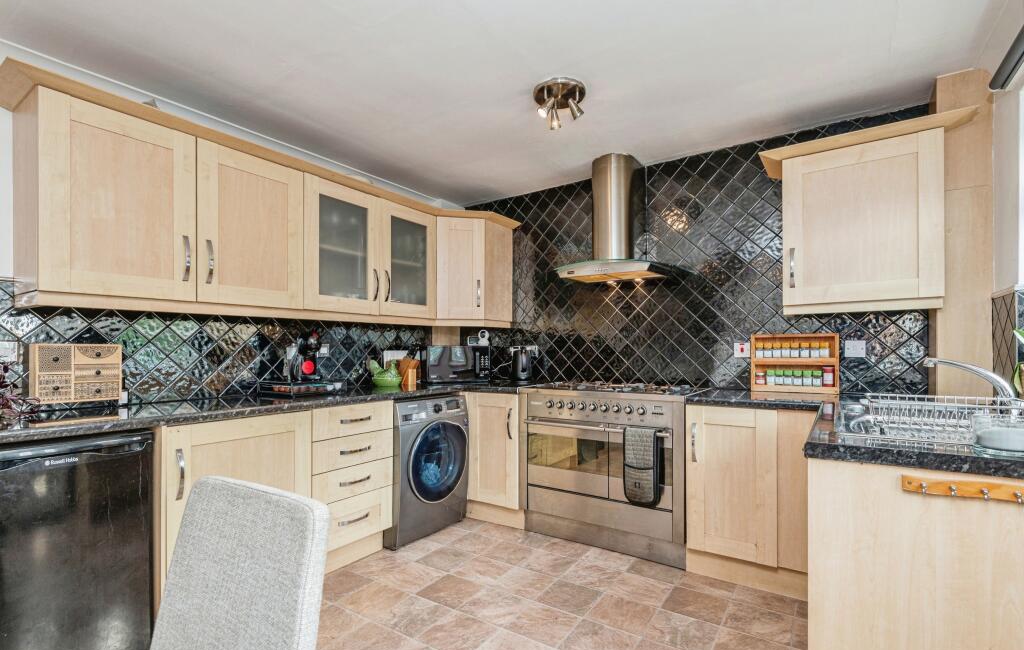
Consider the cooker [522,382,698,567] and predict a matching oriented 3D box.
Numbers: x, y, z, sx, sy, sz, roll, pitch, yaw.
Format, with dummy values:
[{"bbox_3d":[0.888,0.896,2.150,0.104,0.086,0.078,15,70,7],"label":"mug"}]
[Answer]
[{"bbox_3d":[0.647,0.850,2.876,1.000,0.915,0.610,-2,-3,34],"label":"cooker"}]

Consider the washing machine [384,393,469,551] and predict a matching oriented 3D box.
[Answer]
[{"bbox_3d":[-0.690,0.889,3.019,0.570,0.845,0.595,-2,-3,35],"label":"washing machine"}]

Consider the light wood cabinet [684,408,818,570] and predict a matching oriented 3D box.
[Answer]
[{"bbox_3d":[1.279,0.792,2.452,0.565,0.735,0.570,-2,-3,34],"label":"light wood cabinet"}]

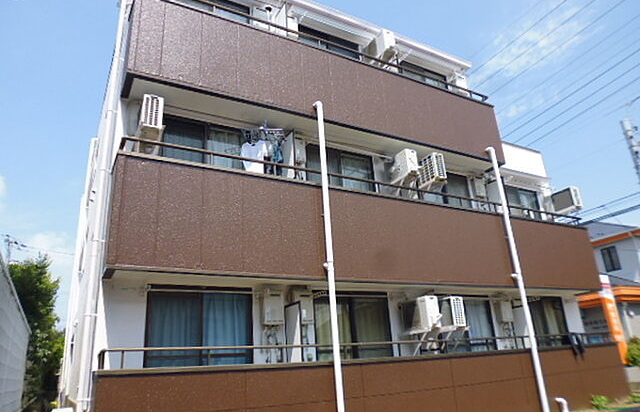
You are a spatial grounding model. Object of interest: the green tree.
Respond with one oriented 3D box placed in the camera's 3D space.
[{"bbox_3d":[-8.693,3.829,12.976,2.100,4.600,2.100,8,-23,-28],"label":"green tree"}]

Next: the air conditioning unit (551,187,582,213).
[{"bbox_3d":[6.226,-0.092,11.378,0.300,0.516,0.770,8,-23,-28],"label":"air conditioning unit"}]

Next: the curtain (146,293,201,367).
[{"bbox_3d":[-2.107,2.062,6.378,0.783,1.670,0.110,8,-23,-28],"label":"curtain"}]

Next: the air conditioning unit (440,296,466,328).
[{"bbox_3d":[2.321,2.033,8.337,0.291,0.530,0.750,8,-23,-28],"label":"air conditioning unit"}]

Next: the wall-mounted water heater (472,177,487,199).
[{"bbox_3d":[3.888,-0.396,10.966,0.310,0.490,0.223,8,-22,-28],"label":"wall-mounted water heater"}]

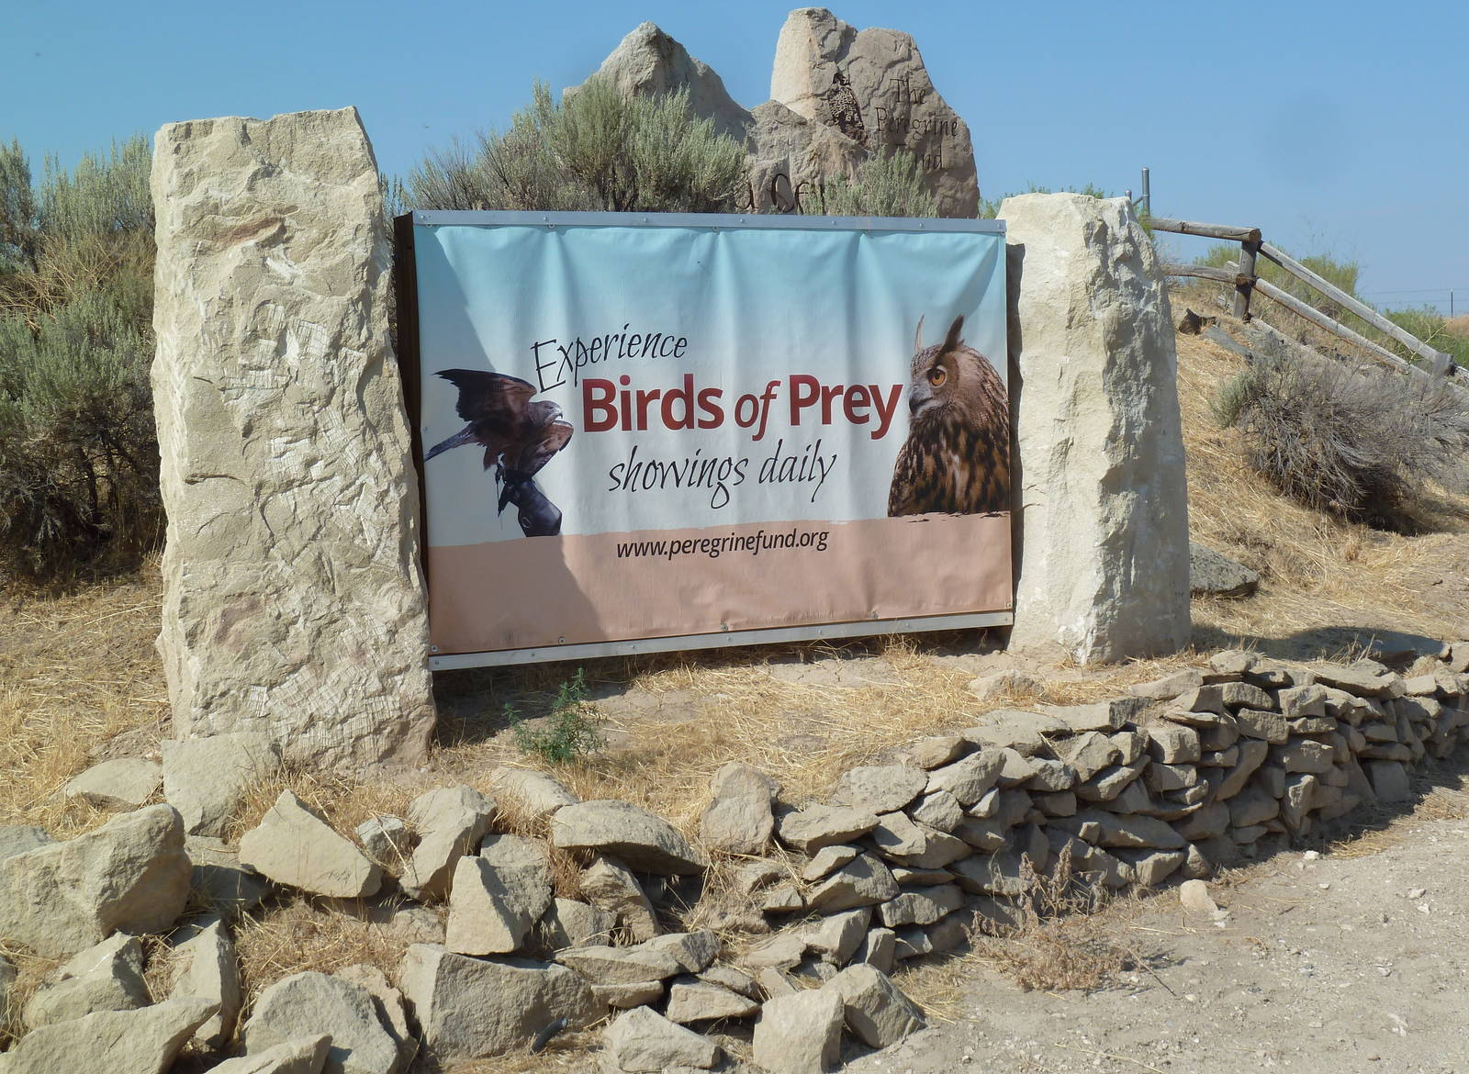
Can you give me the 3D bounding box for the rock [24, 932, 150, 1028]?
[{"bbox_3d":[-1.621,1.112,5.850,0.290,0.190,0.220,-3,4,-20],"label":"rock"}]

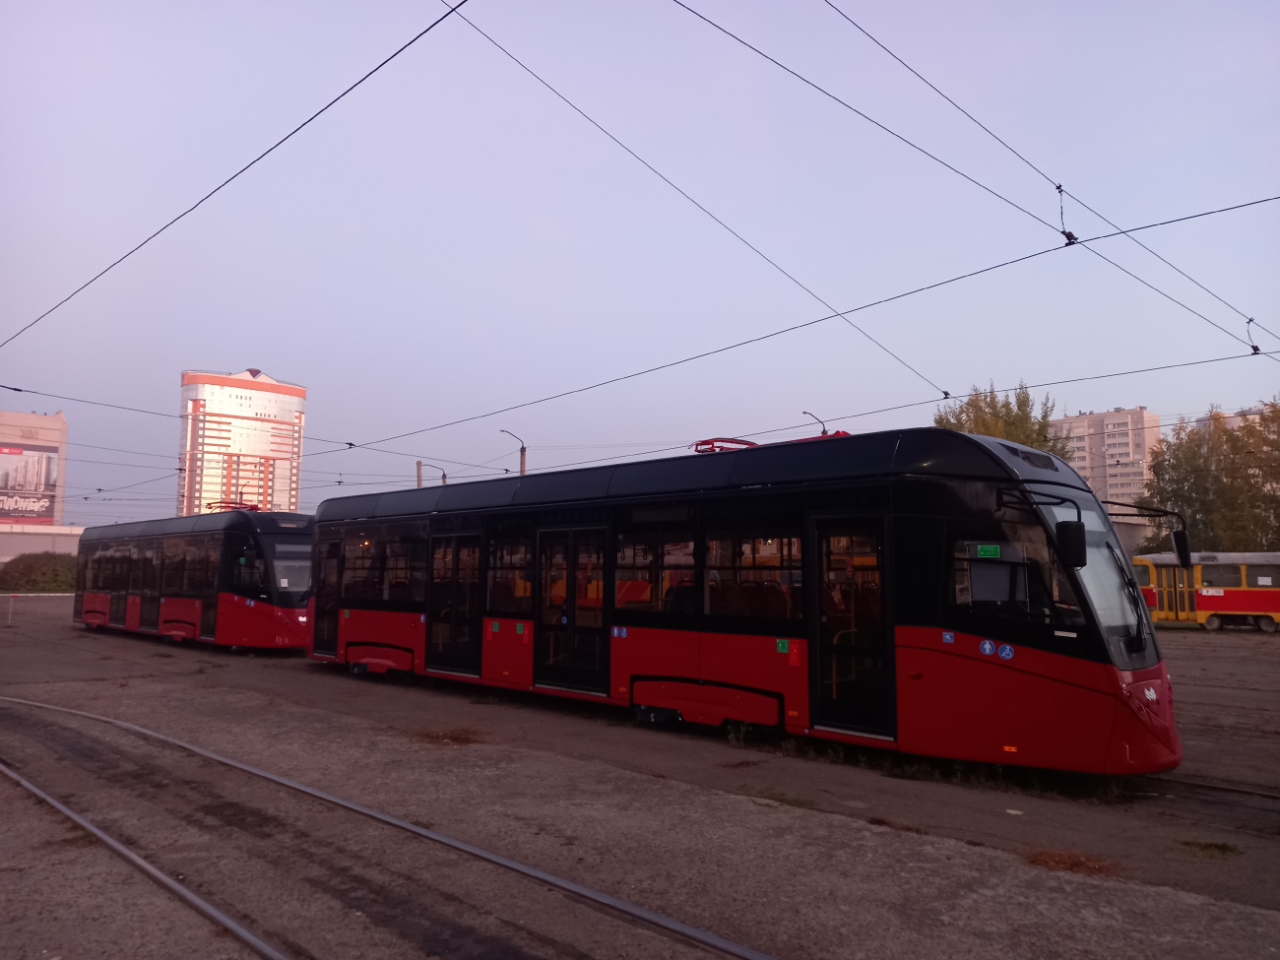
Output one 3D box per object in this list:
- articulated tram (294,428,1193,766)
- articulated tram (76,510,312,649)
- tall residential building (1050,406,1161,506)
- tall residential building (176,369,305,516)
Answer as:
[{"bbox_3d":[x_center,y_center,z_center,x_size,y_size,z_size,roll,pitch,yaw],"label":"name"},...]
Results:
[{"bbox_3d":[-0.356,1.441,12.613,2.500,3.300,13.985,6,-8,-43],"label":"articulated tram"},{"bbox_3d":[-11.593,2.581,24.150,2.500,3.300,13.985,6,-8,-44],"label":"articulated tram"},{"bbox_3d":[139.446,5.901,275.494,14.361,50.159,26.596,6,-8,-44],"label":"tall residential building"},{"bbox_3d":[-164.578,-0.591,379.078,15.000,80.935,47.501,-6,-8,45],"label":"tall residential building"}]

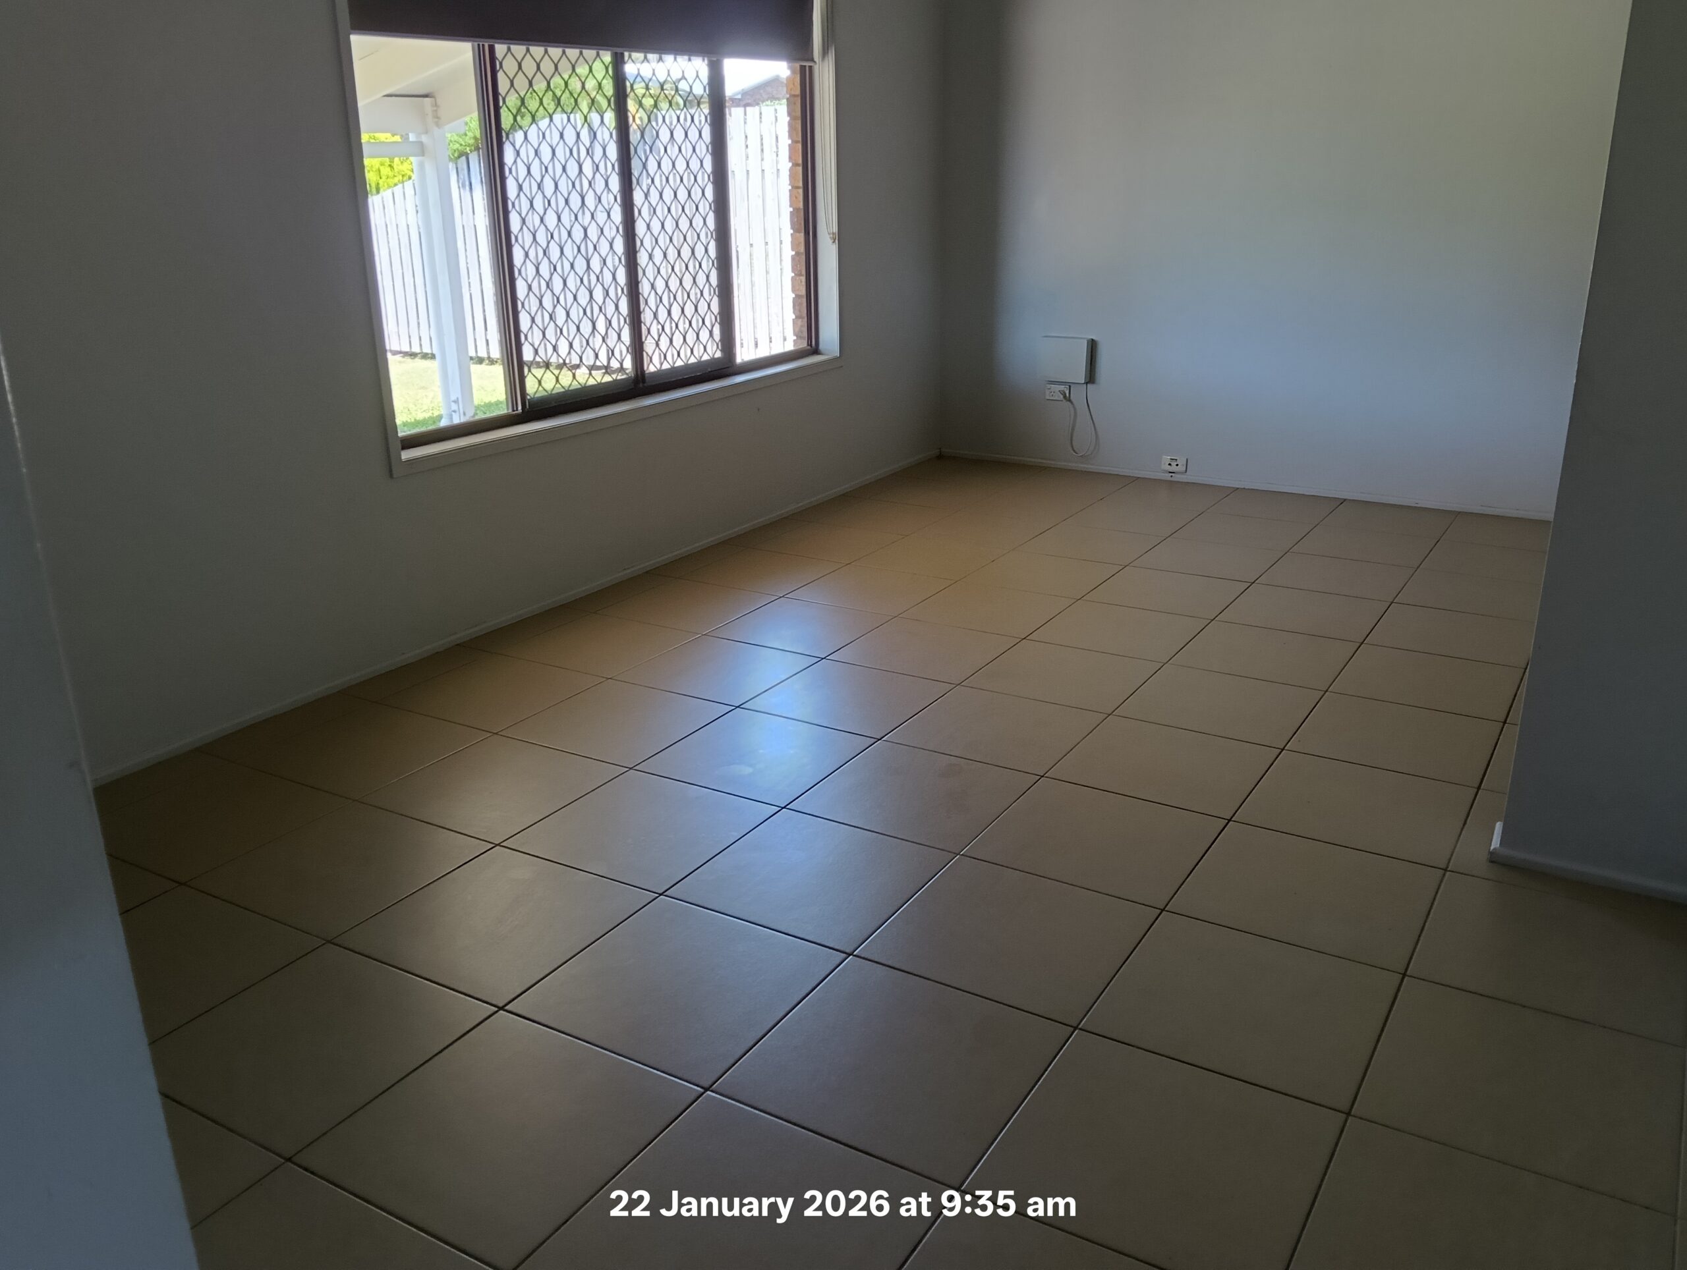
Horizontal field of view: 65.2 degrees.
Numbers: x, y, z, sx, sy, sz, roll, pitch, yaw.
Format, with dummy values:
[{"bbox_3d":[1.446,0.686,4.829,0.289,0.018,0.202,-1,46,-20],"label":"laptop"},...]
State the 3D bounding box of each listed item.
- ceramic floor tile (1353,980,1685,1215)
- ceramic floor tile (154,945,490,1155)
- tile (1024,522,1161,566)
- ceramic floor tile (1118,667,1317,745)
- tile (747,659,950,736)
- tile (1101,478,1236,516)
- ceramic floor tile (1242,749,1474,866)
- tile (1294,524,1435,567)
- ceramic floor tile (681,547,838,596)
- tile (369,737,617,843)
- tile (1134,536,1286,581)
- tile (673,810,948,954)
[{"bbox_3d":[1.127,0.743,2.171,0.459,0.010,0.459,10,22,30],"label":"ceramic floor tile"},{"bbox_3d":[-0.921,0.701,2.284,0.453,0.010,0.453,10,22,30],"label":"ceramic floor tile"},{"bbox_3d":[1.015,-0.371,5.394,0.459,0.010,0.459,10,22,30],"label":"tile"},{"bbox_3d":[1.028,0.189,3.605,0.446,0.010,0.446,11,22,30],"label":"ceramic floor tile"},{"bbox_3d":[0.019,0.179,3.721,0.450,0.010,0.450,10,22,30],"label":"tile"},{"bbox_3d":[1.482,-0.631,5.980,0.450,0.010,0.450,10,22,30],"label":"tile"},{"bbox_3d":[1.177,0.390,3.020,0.446,0.010,0.446,11,22,30],"label":"ceramic floor tile"},{"bbox_3d":[2.090,-0.357,5.288,0.459,0.010,0.459,10,22,30],"label":"tile"},{"bbox_3d":[-0.311,-0.245,5.111,0.459,0.010,0.459,10,22,30],"label":"ceramic floor tile"},{"bbox_3d":[-0.833,0.364,3.171,0.445,0.010,0.445,11,22,30],"label":"tile"},{"bbox_3d":[1.424,-0.294,5.145,0.459,0.010,0.459,10,22,30],"label":"tile"},{"bbox_3d":[-0.063,0.511,2.767,0.450,0.010,0.450,10,22,30],"label":"tile"}]

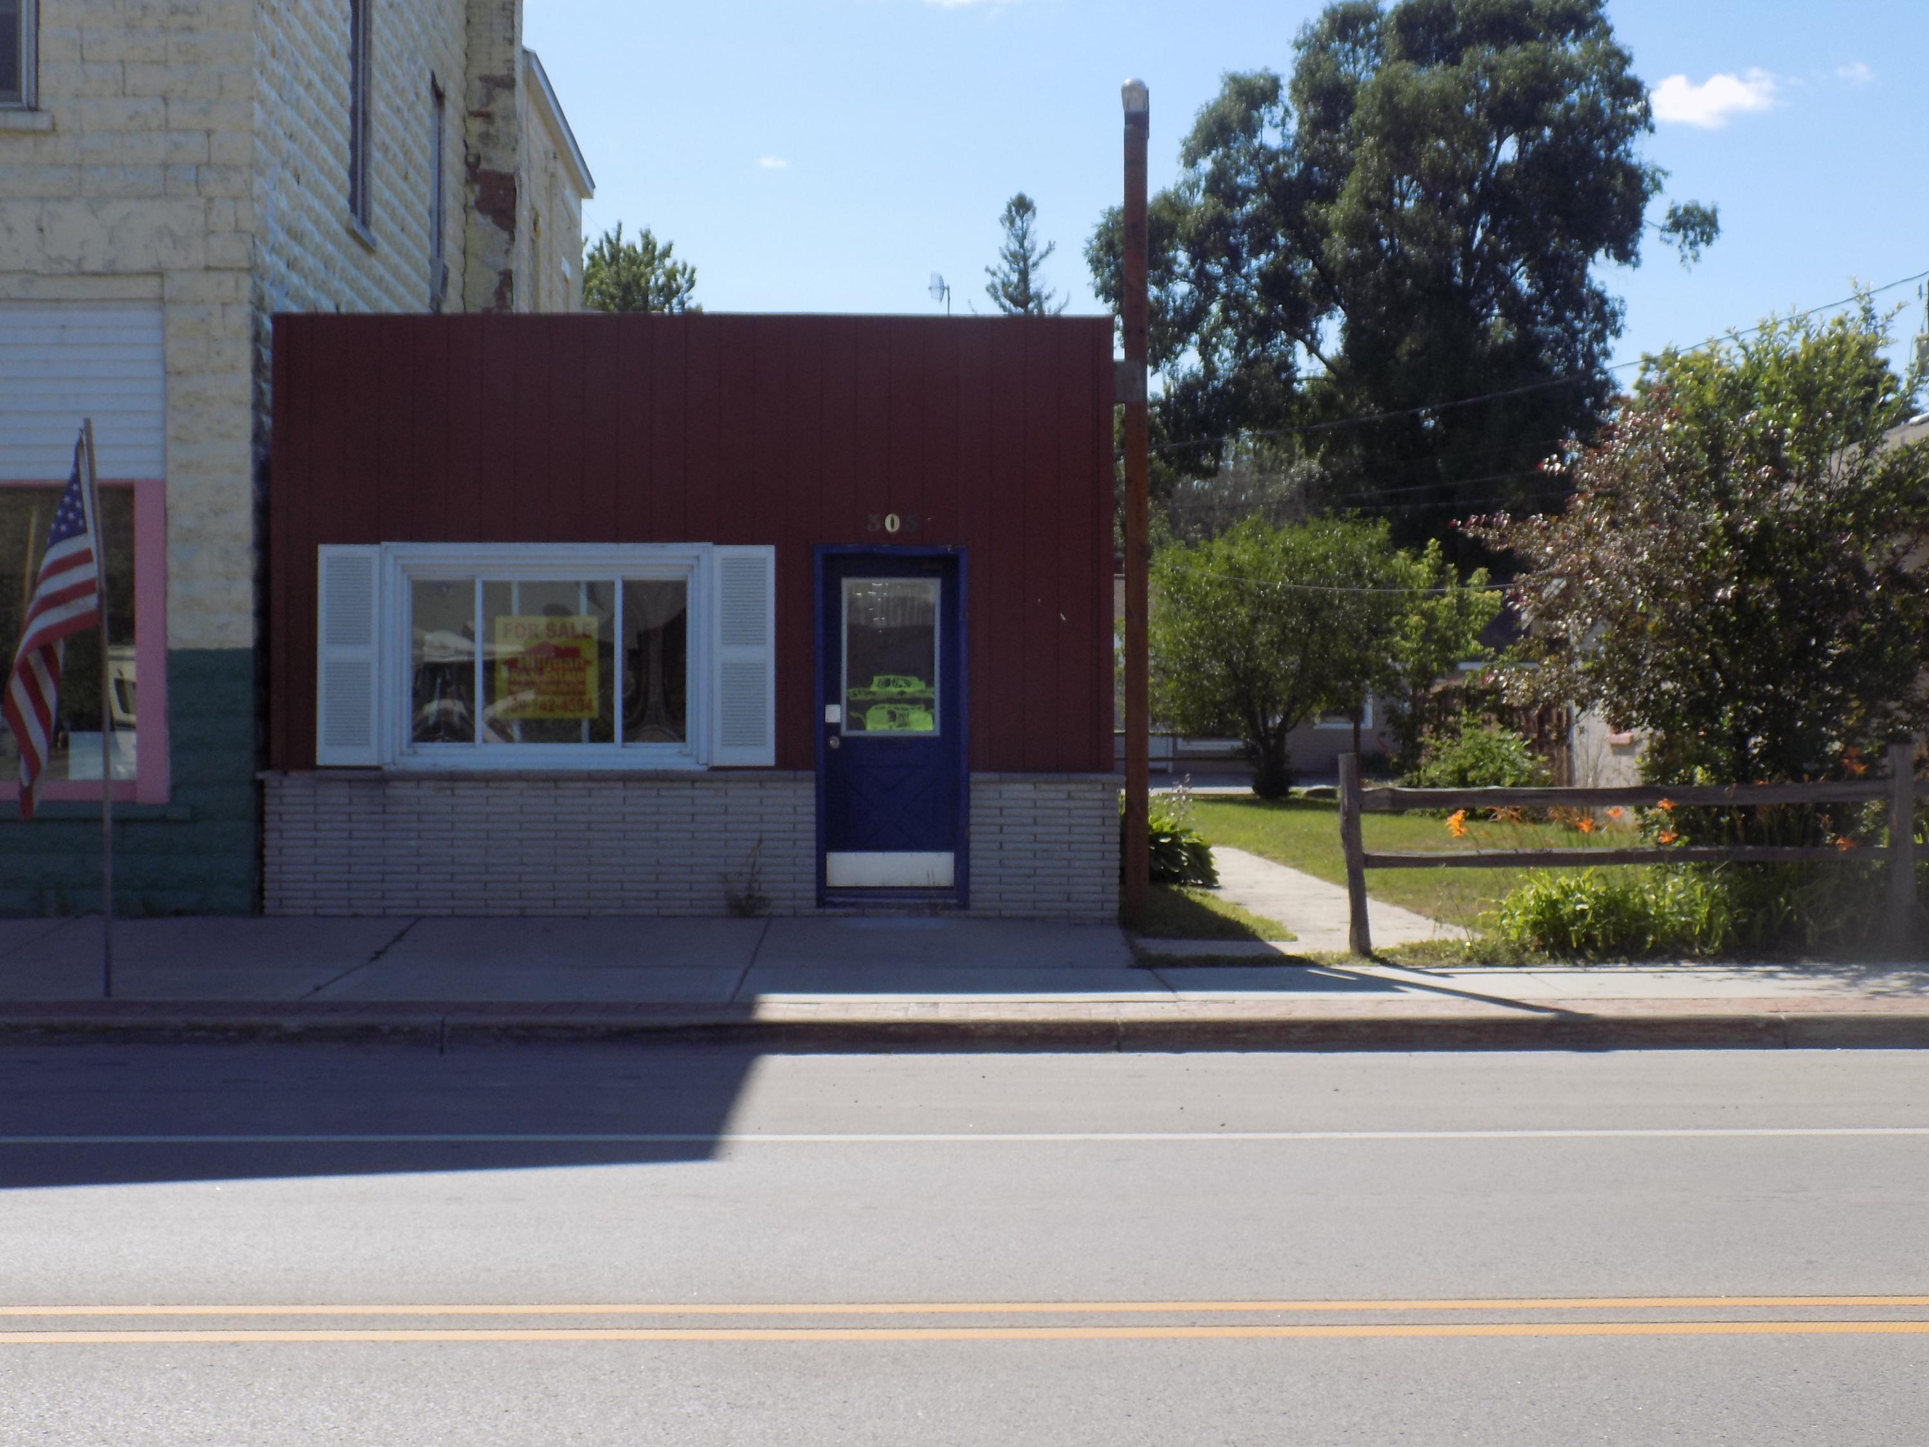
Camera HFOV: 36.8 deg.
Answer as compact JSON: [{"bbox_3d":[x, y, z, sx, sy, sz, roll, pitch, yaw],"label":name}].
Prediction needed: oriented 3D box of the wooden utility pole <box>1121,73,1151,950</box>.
[{"bbox_3d":[1.030,-1.310,17.350,0.170,5.100,0.170,0,-1,-1],"label":"wooden utility pole"}]

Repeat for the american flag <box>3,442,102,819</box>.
[{"bbox_3d":[-4.350,-0.440,13.800,0.470,1.800,0.270,0,-1,-1],"label":"american flag"}]

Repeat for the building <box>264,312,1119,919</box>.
[{"bbox_3d":[-1.710,-0.597,21.319,5.070,3.620,8.200,0,-1,-1],"label":"building"}]

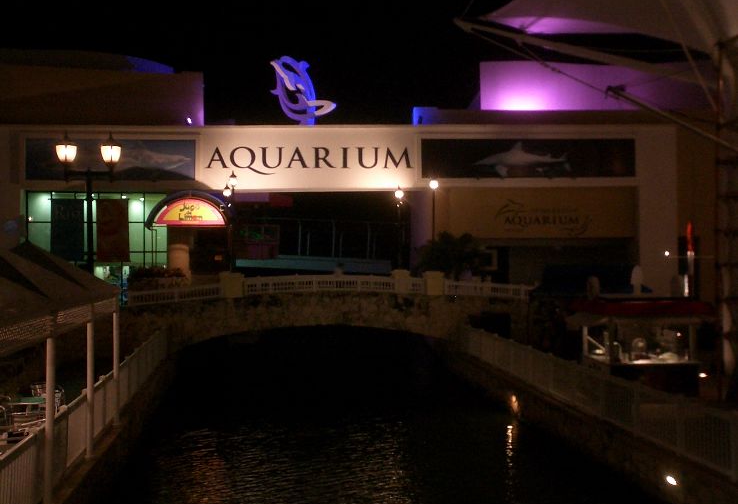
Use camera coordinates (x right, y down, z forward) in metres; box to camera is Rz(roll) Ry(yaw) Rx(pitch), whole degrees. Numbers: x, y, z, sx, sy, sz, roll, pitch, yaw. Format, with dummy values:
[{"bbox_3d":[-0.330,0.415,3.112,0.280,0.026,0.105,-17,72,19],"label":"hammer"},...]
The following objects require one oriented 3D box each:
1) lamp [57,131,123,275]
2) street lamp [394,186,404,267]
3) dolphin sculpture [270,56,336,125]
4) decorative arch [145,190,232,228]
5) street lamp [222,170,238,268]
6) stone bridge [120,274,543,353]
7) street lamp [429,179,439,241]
[{"bbox_3d":[-5.800,0.300,16.500,1.350,5.600,0.450,0,0,-12],"label":"lamp"},{"bbox_3d":[1.260,-1.025,32.600,0.380,3.450,0.380,0,0,-12],"label":"street lamp"},{"bbox_3d":[-3.320,-8.187,40.000,3.300,3.550,0.700,0,0,0],"label":"dolphin sculpture"},{"bbox_3d":[-7.274,-1.753,31.800,3.500,1.530,0.800,0,0,-3],"label":"decorative arch"},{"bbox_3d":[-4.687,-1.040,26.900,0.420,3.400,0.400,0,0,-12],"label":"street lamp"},{"bbox_3d":[-1.550,2.100,29.700,14.300,3.000,5.000,0,0,-12],"label":"stone bridge"},{"bbox_3d":[2.332,-1.008,28.400,0.360,3.400,0.360,0,0,-12],"label":"street lamp"}]

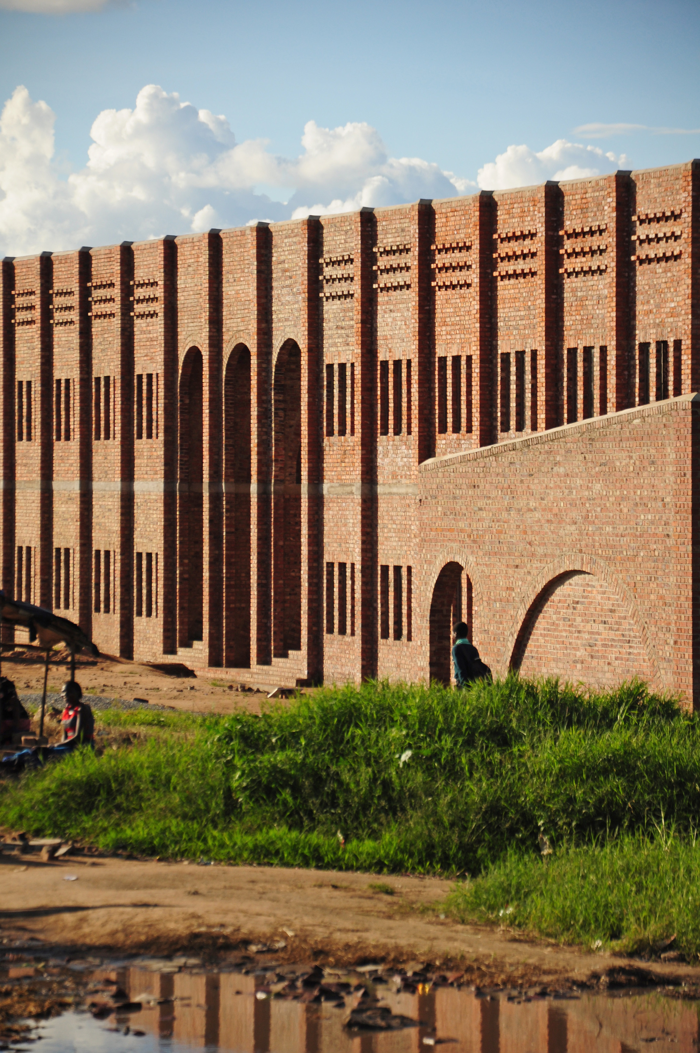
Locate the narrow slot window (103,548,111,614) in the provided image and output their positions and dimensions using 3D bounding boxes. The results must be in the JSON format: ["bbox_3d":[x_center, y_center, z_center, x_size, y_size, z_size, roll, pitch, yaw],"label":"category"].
[{"bbox_3d":[-5.628,1.298,107.084,0.180,1.475,0.445,0,1,-21],"label":"narrow slot window"}]

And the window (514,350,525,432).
[{"bbox_3d":[2.881,-2.205,74.990,0.200,1.315,0.405,0,1,-21],"label":"window"}]

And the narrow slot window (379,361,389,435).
[{"bbox_3d":[0.760,-2.570,91.781,0.150,1.502,0.430,0,1,-21],"label":"narrow slot window"}]

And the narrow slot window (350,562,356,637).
[{"bbox_3d":[0.163,1.487,93.367,0.150,1.495,0.430,0,1,-21],"label":"narrow slot window"}]

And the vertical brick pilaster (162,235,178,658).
[{"bbox_3d":[-3.869,-1.670,96.735,0.222,8.760,0.345,0,1,-21],"label":"vertical brick pilaster"}]

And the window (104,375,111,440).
[{"bbox_3d":[-4.971,-2.470,95.889,0.200,1.315,0.405,0,1,-21],"label":"window"}]

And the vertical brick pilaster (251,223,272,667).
[{"bbox_3d":[-1.905,-1.711,97.136,0.260,9.400,0.345,0,1,-21],"label":"vertical brick pilaster"}]

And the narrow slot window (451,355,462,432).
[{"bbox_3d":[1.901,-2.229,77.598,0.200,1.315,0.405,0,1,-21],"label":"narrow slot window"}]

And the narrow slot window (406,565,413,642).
[{"bbox_3d":[1.250,1.494,88.241,0.150,1.463,0.430,0,1,-21],"label":"narrow slot window"}]

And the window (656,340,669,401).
[{"bbox_3d":[5.369,-2.412,77.661,0.200,1.440,0.445,0,1,-21],"label":"window"}]

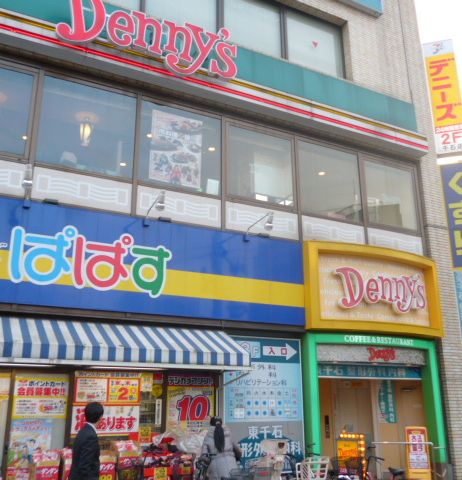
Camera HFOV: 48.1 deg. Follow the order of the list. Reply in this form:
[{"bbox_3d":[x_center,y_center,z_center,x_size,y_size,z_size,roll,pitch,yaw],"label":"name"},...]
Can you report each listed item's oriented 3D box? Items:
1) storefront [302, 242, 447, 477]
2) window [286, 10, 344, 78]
[{"bbox_3d":[2.907,2.523,10.534,3.650,4.700,0.900,8,-19,-25],"label":"storefront"},{"bbox_3d":[2.094,-4.723,12.785,1.700,1.412,0.100,8,-19,-25],"label":"window"}]

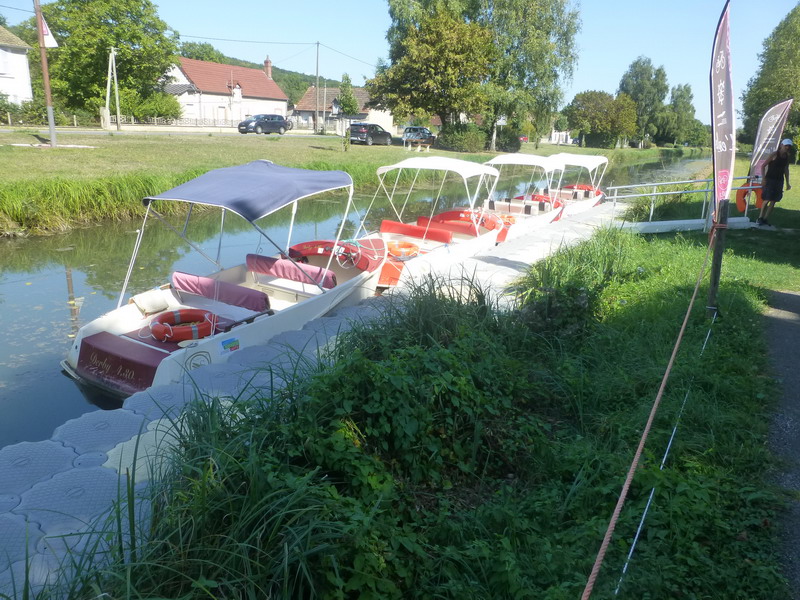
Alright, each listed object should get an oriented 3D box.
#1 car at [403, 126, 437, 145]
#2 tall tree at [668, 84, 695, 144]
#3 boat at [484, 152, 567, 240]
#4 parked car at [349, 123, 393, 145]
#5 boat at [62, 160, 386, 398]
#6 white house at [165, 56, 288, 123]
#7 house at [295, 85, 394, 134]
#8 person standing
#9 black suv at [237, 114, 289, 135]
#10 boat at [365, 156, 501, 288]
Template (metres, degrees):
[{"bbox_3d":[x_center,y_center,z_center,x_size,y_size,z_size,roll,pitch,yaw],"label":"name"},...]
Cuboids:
[{"bbox_3d":[1.814,-14.903,52.409,1.780,1.530,4.200,14,20,29],"label":"car"},{"bbox_3d":[62.079,-40.687,127.421,5.800,14.000,5.800,13,19,28],"label":"tall tree"},{"bbox_3d":[2.809,-2.423,13.677,1.650,2.030,4.300,11,18,27],"label":"boat"},{"bbox_3d":[-2.203,-12.581,43.896,1.810,1.570,4.360,14,20,29],"label":"parked car"},{"bbox_3d":[-1.455,-0.547,6.577,1.650,2.030,4.300,11,18,27],"label":"boat"},{"bbox_3d":[-19.115,-21.911,61.187,7.300,7.400,14.300,11,18,27],"label":"white house"},{"bbox_3d":[-6.111,-21.070,63.763,9.000,5.600,6.700,9,18,17],"label":"house"},{"bbox_3d":[8.019,-2.492,12.345,0.540,1.750,0.400,-2,18,-19],"label":"person standing"},{"bbox_3d":[-11.471,-14.748,48.556,1.840,1.660,4.500,12,19,23],"label":"black suv"},{"bbox_3d":[0.306,-1.293,9.670,1.620,1.950,4.170,13,19,28],"label":"boat"}]

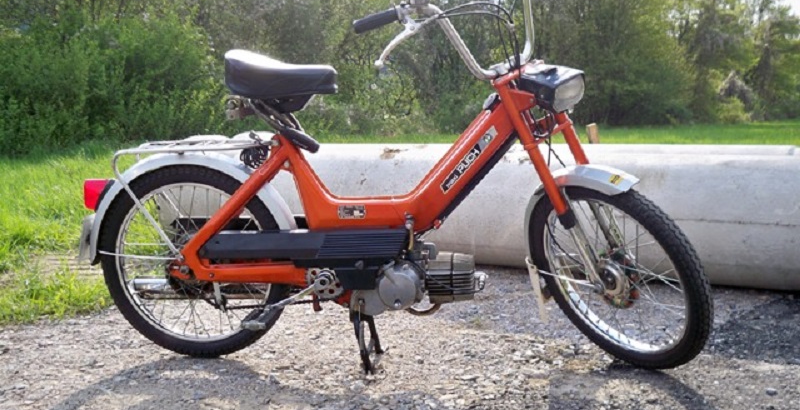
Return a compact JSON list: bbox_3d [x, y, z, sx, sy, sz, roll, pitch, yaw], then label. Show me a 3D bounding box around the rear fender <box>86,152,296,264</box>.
[{"bbox_3d":[-0.566,0.014,2.188,0.600,0.320,0.078,0,11,7],"label":"rear fender"}]

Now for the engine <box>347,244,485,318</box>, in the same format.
[{"bbox_3d":[0.043,0.193,2.143,0.345,0.185,0.180,0,11,7],"label":"engine"}]

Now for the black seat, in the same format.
[{"bbox_3d":[-0.304,-0.322,2.087,0.285,0.165,0.210,0,11,7],"label":"black seat"}]

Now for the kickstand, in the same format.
[{"bbox_3d":[-0.085,0.345,2.189,0.075,0.175,0.175,0,11,7],"label":"kickstand"}]

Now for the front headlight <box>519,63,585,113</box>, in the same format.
[{"bbox_3d":[0.360,-0.282,1.898,0.105,0.100,0.130,-31,34,-27],"label":"front headlight"}]

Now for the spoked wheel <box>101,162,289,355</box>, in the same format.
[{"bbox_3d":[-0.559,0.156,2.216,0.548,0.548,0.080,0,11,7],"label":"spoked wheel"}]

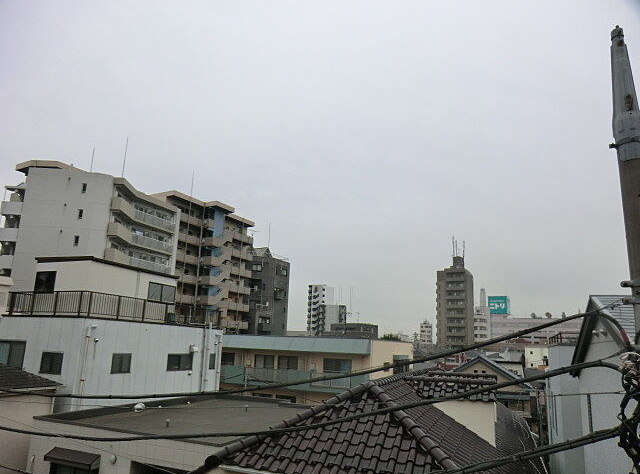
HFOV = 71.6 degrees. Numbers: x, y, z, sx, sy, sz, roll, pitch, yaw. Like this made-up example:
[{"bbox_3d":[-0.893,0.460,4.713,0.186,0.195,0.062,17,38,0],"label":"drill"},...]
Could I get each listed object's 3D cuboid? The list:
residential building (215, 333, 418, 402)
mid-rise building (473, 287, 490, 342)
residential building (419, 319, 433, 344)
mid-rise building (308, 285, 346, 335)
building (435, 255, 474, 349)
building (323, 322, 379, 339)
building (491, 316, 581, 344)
[{"bbox_3d":[-0.173,12.517,38.391,16.300,7.960,8.300,0,-11,11],"label":"residential building"},{"bbox_3d":[61.231,32.226,170.614,9.000,23.880,9.000,-2,-12,20],"label":"mid-rise building"},{"bbox_3d":[60.714,54.247,255.175,8.000,12.660,10.000,-1,-11,18],"label":"residential building"},{"bbox_3d":[3.370,36.144,208.027,11.000,26.110,17.000,-4,-12,27],"label":"mid-rise building"},{"bbox_3d":[43.169,22.538,143.092,11.500,31.140,11.500,-1,-11,17],"label":"building"},{"bbox_3d":[10.507,33.729,149.610,18.000,9.250,11.000,-1,-11,18],"label":"building"},{"bbox_3d":[124.440,54.933,256.573,48.000,16.530,32.000,-2,-12,22],"label":"building"}]

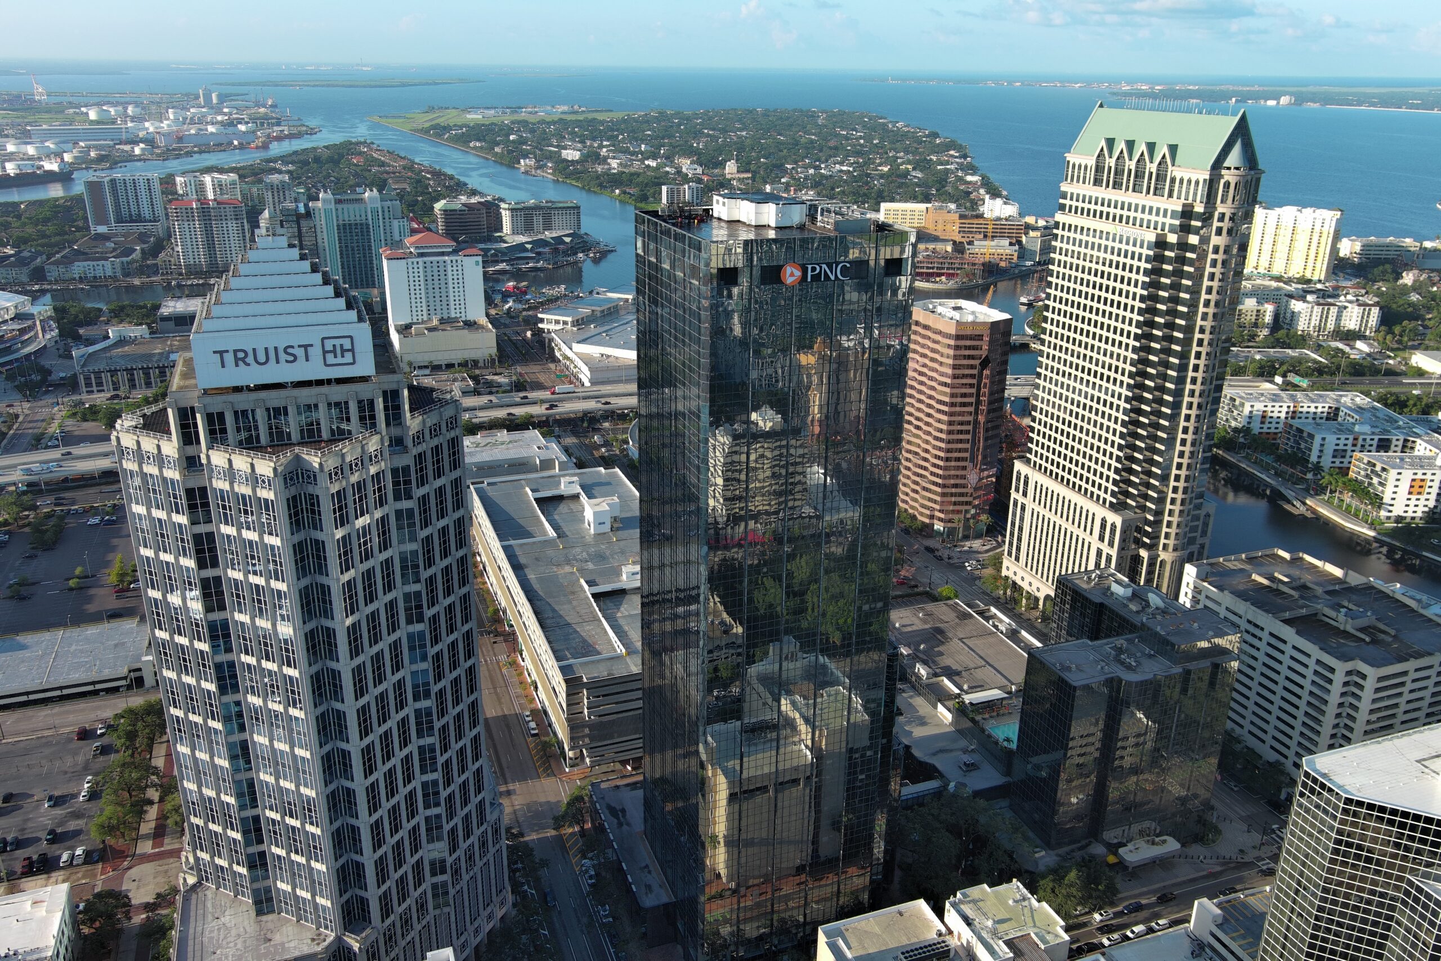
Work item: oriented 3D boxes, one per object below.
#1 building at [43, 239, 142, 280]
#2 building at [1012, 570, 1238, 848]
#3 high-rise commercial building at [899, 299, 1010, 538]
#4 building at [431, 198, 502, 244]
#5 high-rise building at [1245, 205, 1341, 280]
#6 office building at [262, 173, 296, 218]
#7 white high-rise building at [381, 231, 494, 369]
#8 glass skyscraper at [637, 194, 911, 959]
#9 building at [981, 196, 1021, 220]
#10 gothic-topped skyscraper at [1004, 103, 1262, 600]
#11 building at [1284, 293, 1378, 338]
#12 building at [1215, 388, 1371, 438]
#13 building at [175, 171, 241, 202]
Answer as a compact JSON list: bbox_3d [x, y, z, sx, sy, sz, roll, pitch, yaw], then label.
[{"bbox_3d":[-556.960,-195.400,1034.450,66.000,19.000,82.000,-5,21,-15],"label":"building"},{"bbox_3d":[101.270,58.670,314.350,51.000,53.500,46.500,-7,21,-21],"label":"building"},{"bbox_3d":[96.810,-26.620,491.500,29.500,92.500,46.500,-7,21,-21],"label":"high-rise commercial building"},{"bbox_3d":[-272.190,-283.100,1258.750,66.000,36.500,45.000,-7,21,-20],"label":"building"},{"bbox_3d":[544.870,-226.500,1103.070,69.000,66.000,25.000,15,24,34],"label":"high-rise building"},{"bbox_3d":[-480.740,-300.440,1262.090,31.000,62.000,26.000,-7,21,-20],"label":"office building"},{"bbox_3d":[-185.180,-121.010,763.840,61.000,79.000,69.000,-7,21,-20],"label":"white high-rise building"},{"bbox_3d":[8.350,22.140,250.210,41.500,163.500,43.200,-7,21,-21],"label":"glass skyscraper"},{"bbox_3d":[341.220,-329.710,1413.560,44.000,32.000,28.000,6,21,13],"label":"building"},{"bbox_3d":[134.820,-32.730,385.050,39.270,174.560,62.640,-7,21,-20],"label":"gothic-topped skyscraper"},{"bbox_3d":[451.530,-122.310,861.390,53.000,23.500,38.000,1,20,1],"label":"building"},{"bbox_3d":[303.420,-32.550,612.700,70.000,22.000,21.000,0,20,-2],"label":"building"},{"bbox_3d":[-635.300,-355.660,1443.420,72.000,45.000,28.000,0,20,-3],"label":"building"}]

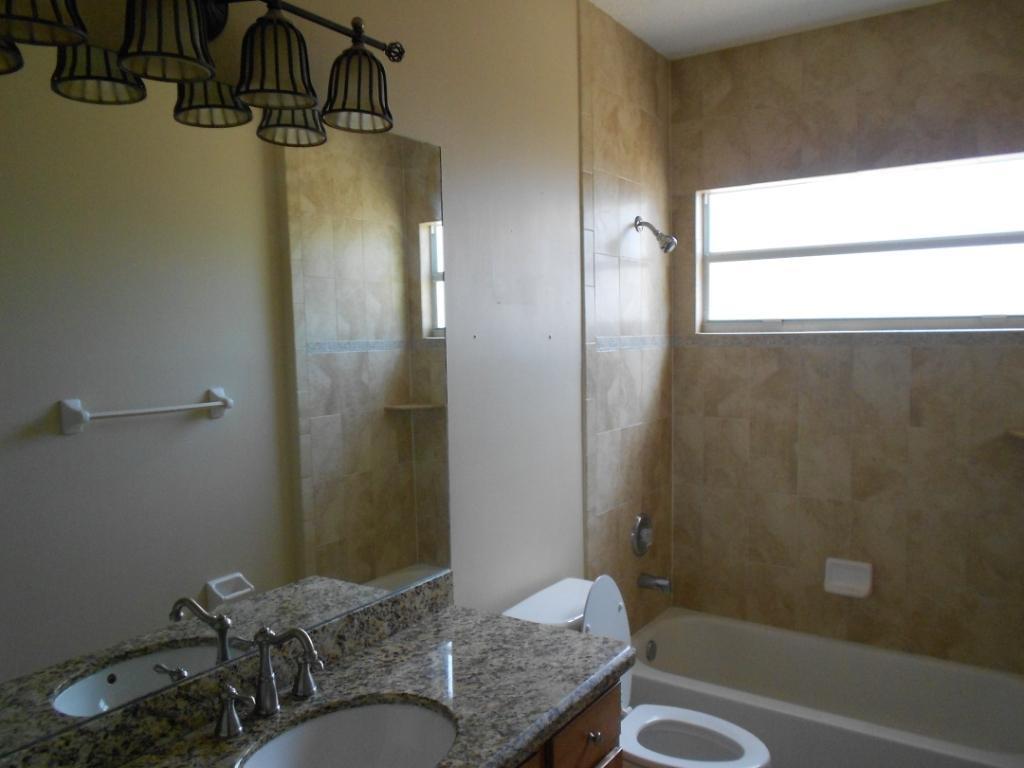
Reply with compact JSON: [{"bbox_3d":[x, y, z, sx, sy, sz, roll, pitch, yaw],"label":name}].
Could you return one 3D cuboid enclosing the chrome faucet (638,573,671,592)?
[{"bbox_3d":[0.600,0.826,3.192,0.130,0.068,0.058,2,5,34],"label":"chrome faucet"}]

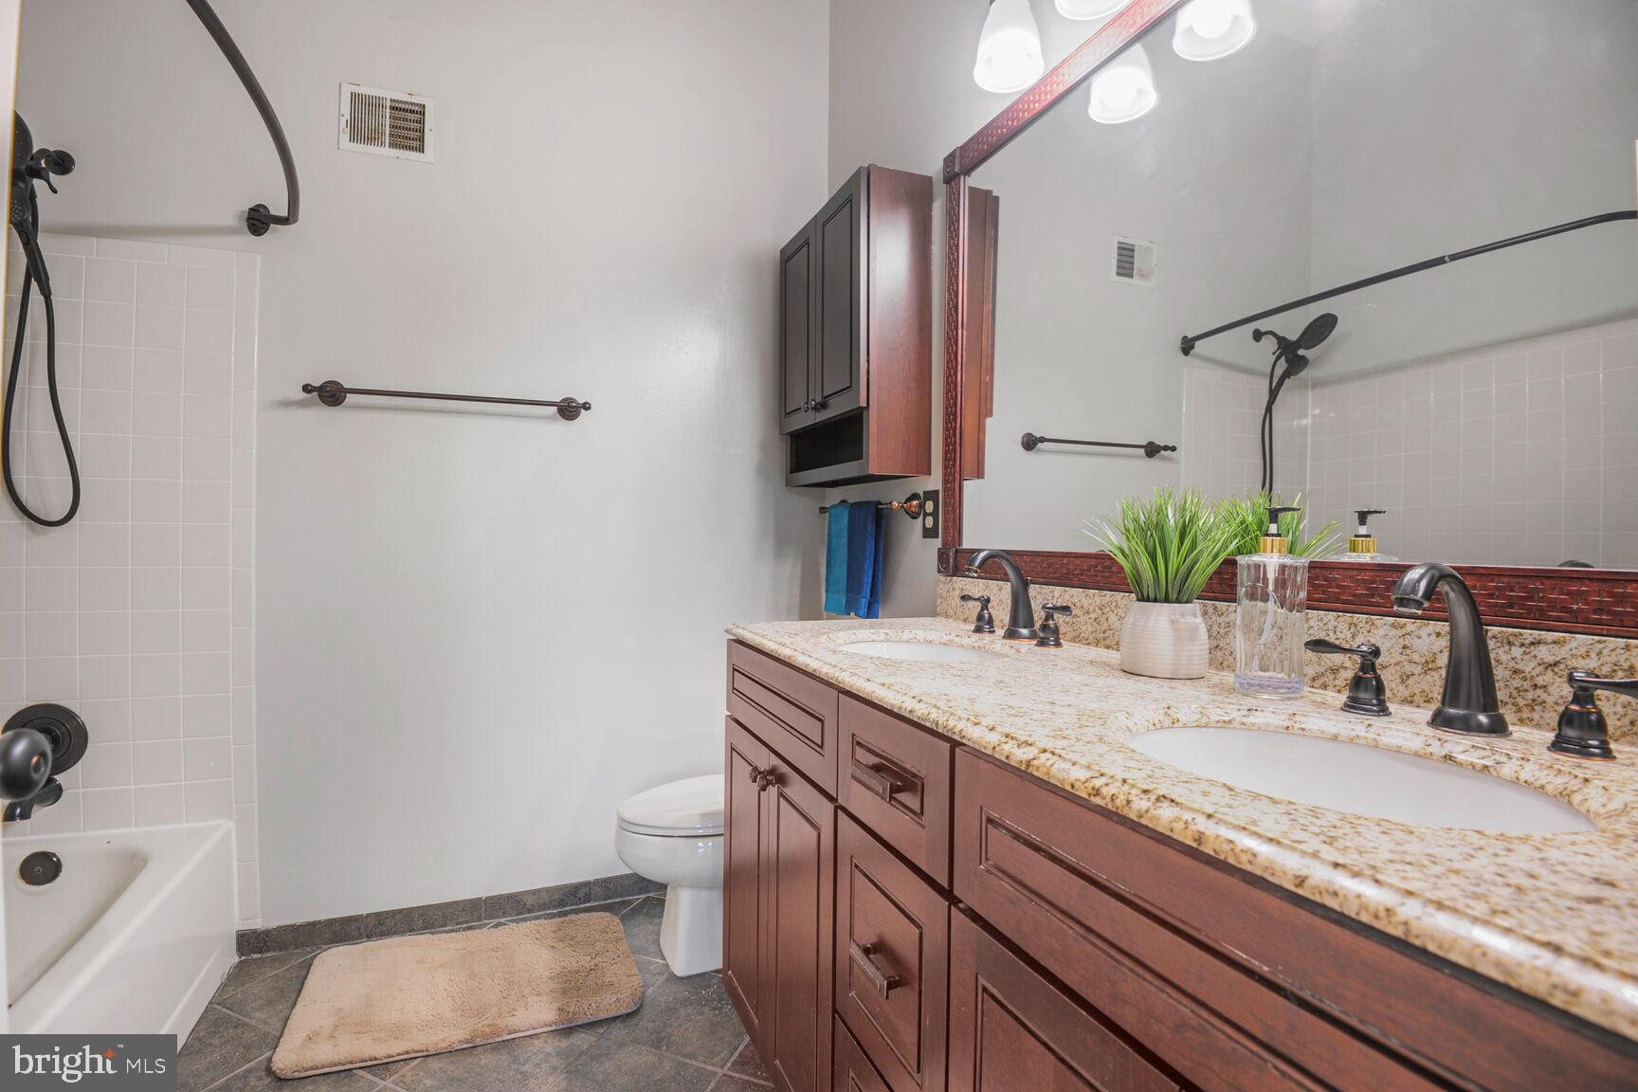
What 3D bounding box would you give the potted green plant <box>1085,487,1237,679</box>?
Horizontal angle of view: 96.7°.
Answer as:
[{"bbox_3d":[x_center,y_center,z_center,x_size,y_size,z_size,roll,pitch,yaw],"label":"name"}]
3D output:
[{"bbox_3d":[0.494,0.046,1.051,0.190,0.262,0.200,0,0,-23],"label":"potted green plant"}]

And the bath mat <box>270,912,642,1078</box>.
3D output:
[{"bbox_3d":[-0.859,1.075,1.806,0.780,0.028,0.485,0,0,-23],"label":"bath mat"}]

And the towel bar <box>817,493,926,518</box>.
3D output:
[{"bbox_3d":[0.131,-0.107,2.091,0.080,0.068,0.550,0,0,-23],"label":"towel bar"}]

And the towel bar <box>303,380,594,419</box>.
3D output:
[{"bbox_3d":[-1.004,-0.403,2.009,0.720,0.070,0.078,0,0,-23],"label":"towel bar"}]

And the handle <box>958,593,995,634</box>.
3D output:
[{"bbox_3d":[0.319,0.134,1.472,0.045,0.077,0.088,0,1,-36],"label":"handle"}]

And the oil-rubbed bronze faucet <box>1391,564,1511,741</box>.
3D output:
[{"bbox_3d":[0.591,0.097,0.689,0.172,0.164,0.068,0,0,-23],"label":"oil-rubbed bronze faucet"}]

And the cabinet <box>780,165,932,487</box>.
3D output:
[{"bbox_3d":[0.082,-0.556,2.063,0.200,0.757,0.578,0,0,-23],"label":"cabinet"}]

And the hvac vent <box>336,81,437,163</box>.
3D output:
[{"bbox_3d":[-1.180,-1.157,1.988,0.236,0.186,0.016,0,0,-23],"label":"hvac vent"}]

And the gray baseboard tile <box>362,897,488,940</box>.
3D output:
[{"bbox_3d":[-1.112,1.052,2.033,0.305,0.074,0.012,0,0,-20],"label":"gray baseboard tile"}]

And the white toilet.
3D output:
[{"bbox_3d":[-0.176,0.721,1.959,0.720,0.740,0.430,0,0,-23],"label":"white toilet"}]

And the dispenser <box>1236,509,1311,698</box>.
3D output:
[{"bbox_3d":[0.549,0.065,0.882,0.078,0.228,0.078,0,0,-23],"label":"dispenser"}]

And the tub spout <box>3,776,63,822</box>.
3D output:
[{"bbox_3d":[-1.837,0.592,1.688,0.074,0.075,0.148,0,0,-23],"label":"tub spout"}]

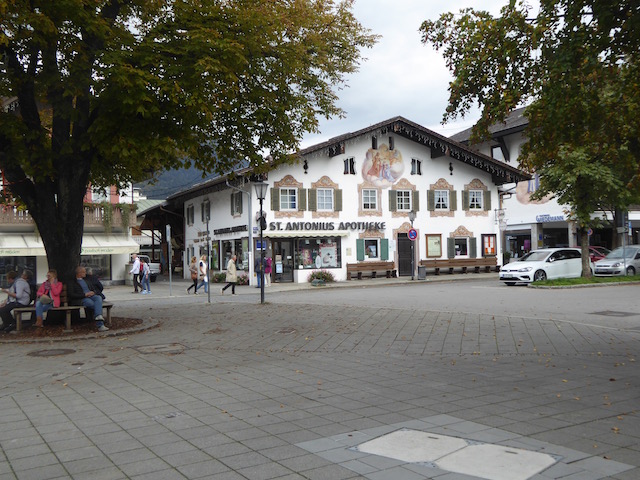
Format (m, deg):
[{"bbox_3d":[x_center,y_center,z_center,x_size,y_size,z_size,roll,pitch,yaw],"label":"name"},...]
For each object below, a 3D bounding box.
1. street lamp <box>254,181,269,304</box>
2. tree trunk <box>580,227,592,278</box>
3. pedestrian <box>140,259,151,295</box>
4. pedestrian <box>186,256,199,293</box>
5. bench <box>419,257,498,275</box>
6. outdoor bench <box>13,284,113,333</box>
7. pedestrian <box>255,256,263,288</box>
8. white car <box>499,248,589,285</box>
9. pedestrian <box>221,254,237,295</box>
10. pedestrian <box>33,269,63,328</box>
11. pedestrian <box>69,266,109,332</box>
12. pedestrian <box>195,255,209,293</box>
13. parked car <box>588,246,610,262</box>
[{"bbox_3d":[-1.777,0.077,20.500,0.460,3.810,0.460,-1,-1,-22],"label":"street lamp"},{"bbox_3d":[10.610,0.438,26.500,0.420,2.150,0.420,-1,-1,0],"label":"tree trunk"},{"bbox_3d":[-7.403,1.574,28.400,0.480,1.530,0.450,0,-2,-28],"label":"pedestrian"},{"bbox_3d":[-5.351,1.519,28.000,0.550,1.630,0.470,-1,-1,-18],"label":"pedestrian"},{"bbox_3d":[7.713,1.443,36.800,5.200,0.930,0.600,-1,-1,-23],"label":"bench"},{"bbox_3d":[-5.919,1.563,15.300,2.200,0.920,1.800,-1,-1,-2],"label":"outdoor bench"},{"bbox_3d":[-2.849,1.456,32.200,0.520,1.740,0.360,-1,-1,-12],"label":"pedestrian"},{"bbox_3d":[9.350,1.080,27.500,4.260,1.460,1.800,-1,-1,-28],"label":"white car"},{"bbox_3d":[-3.807,1.498,28.000,0.700,1.700,0.500,-1,-1,-18],"label":"pedestrian"},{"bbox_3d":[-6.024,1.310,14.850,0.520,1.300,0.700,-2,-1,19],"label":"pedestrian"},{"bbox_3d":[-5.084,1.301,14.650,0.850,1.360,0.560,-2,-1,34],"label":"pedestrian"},{"bbox_3d":[-5.097,1.475,28.700,0.600,1.650,0.500,-1,-1,-16],"label":"pedestrian"},{"bbox_3d":[14.500,1.105,34.900,1.780,1.500,4.150,0,-2,-37],"label":"parked car"}]

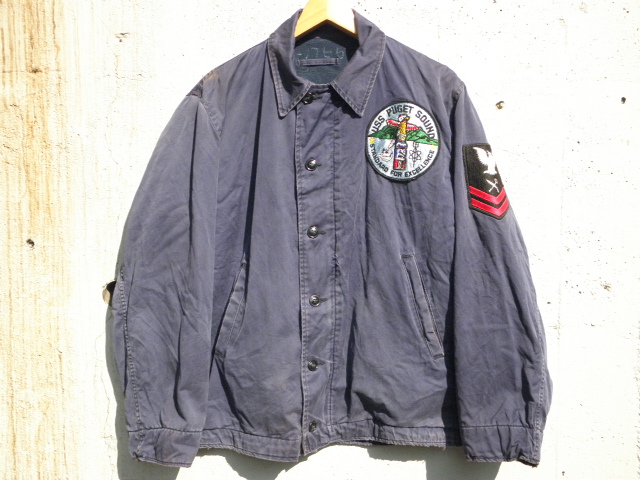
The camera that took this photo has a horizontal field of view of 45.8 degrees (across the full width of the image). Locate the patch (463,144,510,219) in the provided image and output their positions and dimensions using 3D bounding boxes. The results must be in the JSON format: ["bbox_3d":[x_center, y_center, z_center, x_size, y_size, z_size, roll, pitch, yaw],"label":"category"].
[{"bbox_3d":[0.268,-0.094,1.215,0.075,0.116,0.018,10,0,-36],"label":"patch"}]

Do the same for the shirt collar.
[{"bbox_3d":[0.010,-0.283,1.215,0.188,0.168,0.100,0,0,0],"label":"shirt collar"}]

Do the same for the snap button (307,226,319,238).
[{"bbox_3d":[-0.011,-0.012,1.175,0.018,0.018,0.007,0,0,0],"label":"snap button"}]

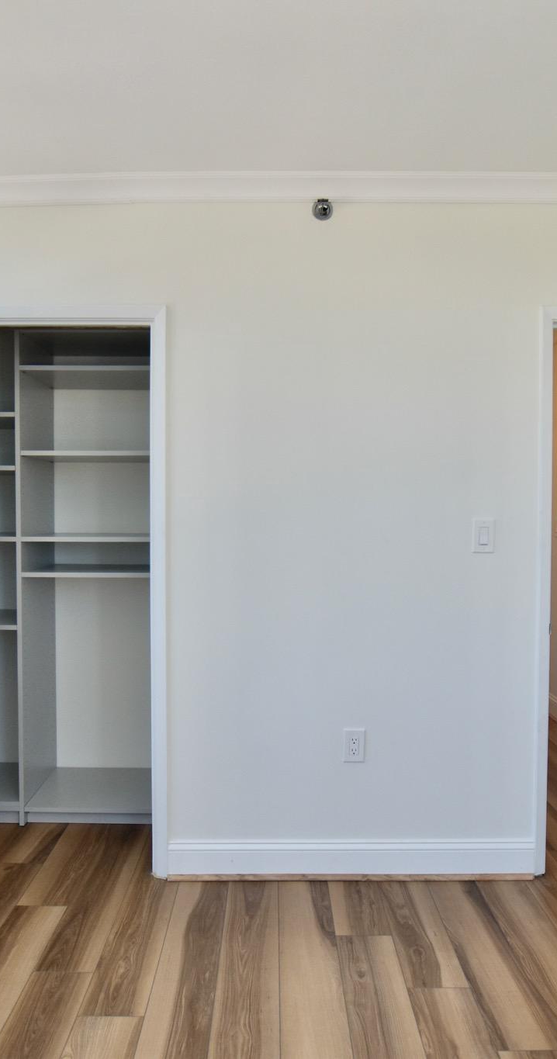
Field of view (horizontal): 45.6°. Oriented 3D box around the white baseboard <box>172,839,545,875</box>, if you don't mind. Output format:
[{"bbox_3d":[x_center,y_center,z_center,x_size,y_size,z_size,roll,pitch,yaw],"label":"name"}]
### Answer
[{"bbox_3d":[0.269,1.210,2.444,1.340,0.145,0.018,0,1,0],"label":"white baseboard"}]

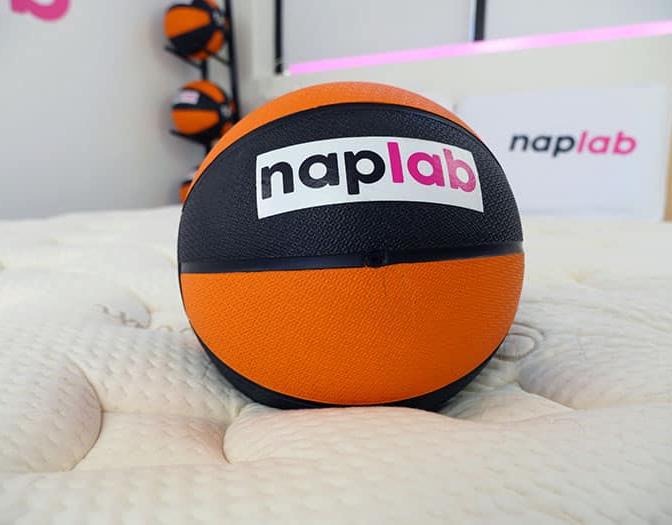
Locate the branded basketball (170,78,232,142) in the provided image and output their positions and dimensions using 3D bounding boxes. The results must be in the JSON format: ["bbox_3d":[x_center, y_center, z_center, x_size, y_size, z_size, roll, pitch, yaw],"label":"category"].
[{"bbox_3d":[-0.536,-0.604,1.949,0.232,0.232,0.232,2,13,13],"label":"branded basketball"}]

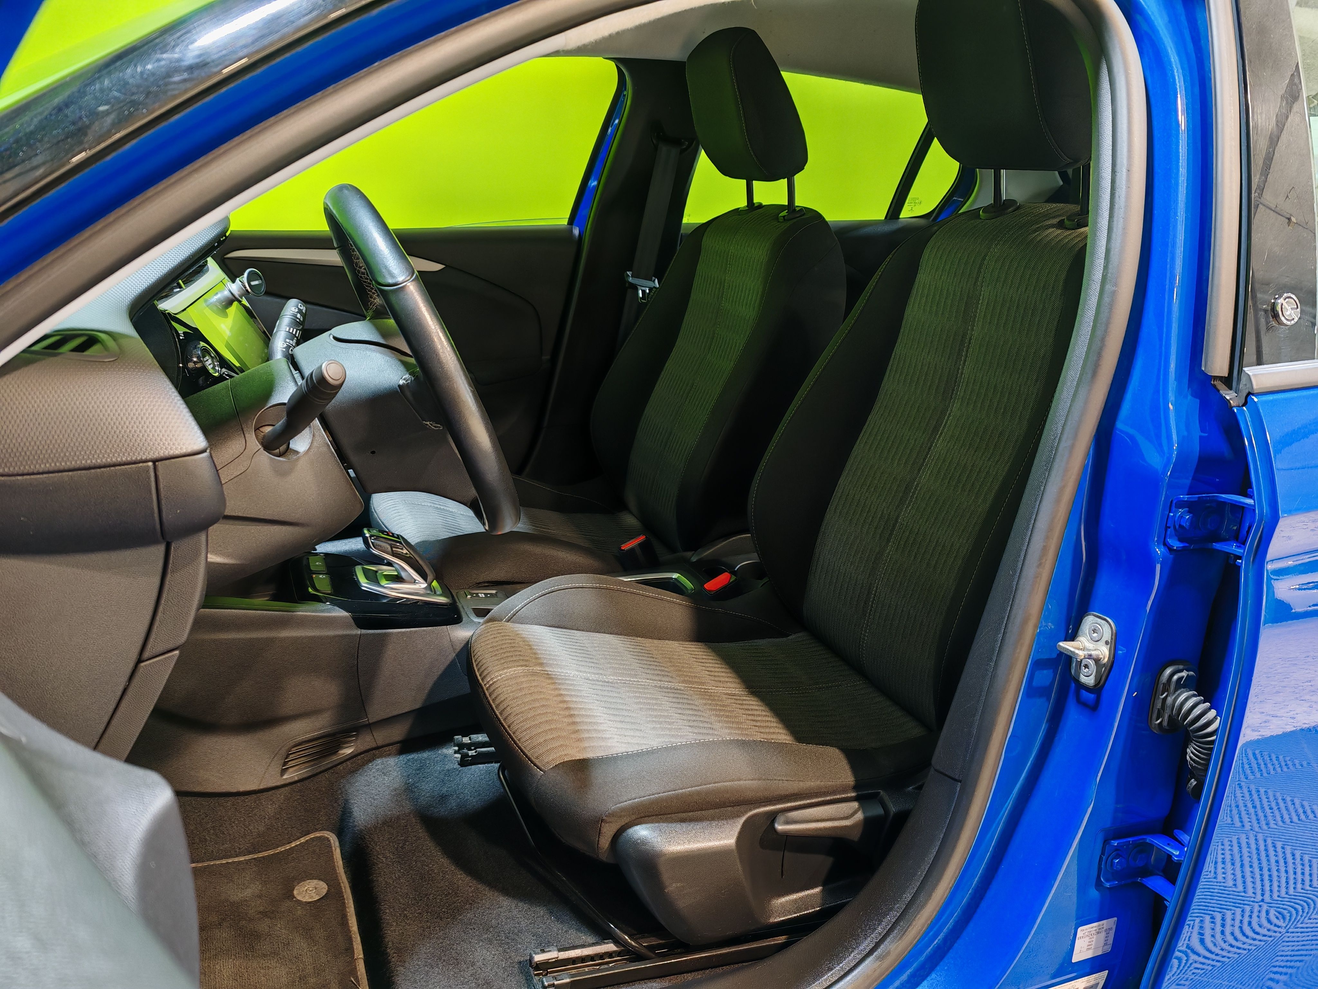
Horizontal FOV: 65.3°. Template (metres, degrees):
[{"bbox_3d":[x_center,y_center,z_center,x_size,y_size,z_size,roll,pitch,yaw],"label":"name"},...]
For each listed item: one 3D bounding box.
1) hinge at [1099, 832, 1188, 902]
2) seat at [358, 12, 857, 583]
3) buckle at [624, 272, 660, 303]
[{"bbox_3d":[0.450,0.345,0.942,0.075,0.054,0.052,-5,19,-21],"label":"hinge"},{"bbox_3d":[-0.101,-0.283,1.764,0.810,1.000,0.530,-5,19,-21],"label":"seat"},{"bbox_3d":[-0.034,-0.402,1.998,0.066,0.054,0.020,8,14,-25],"label":"buckle"}]

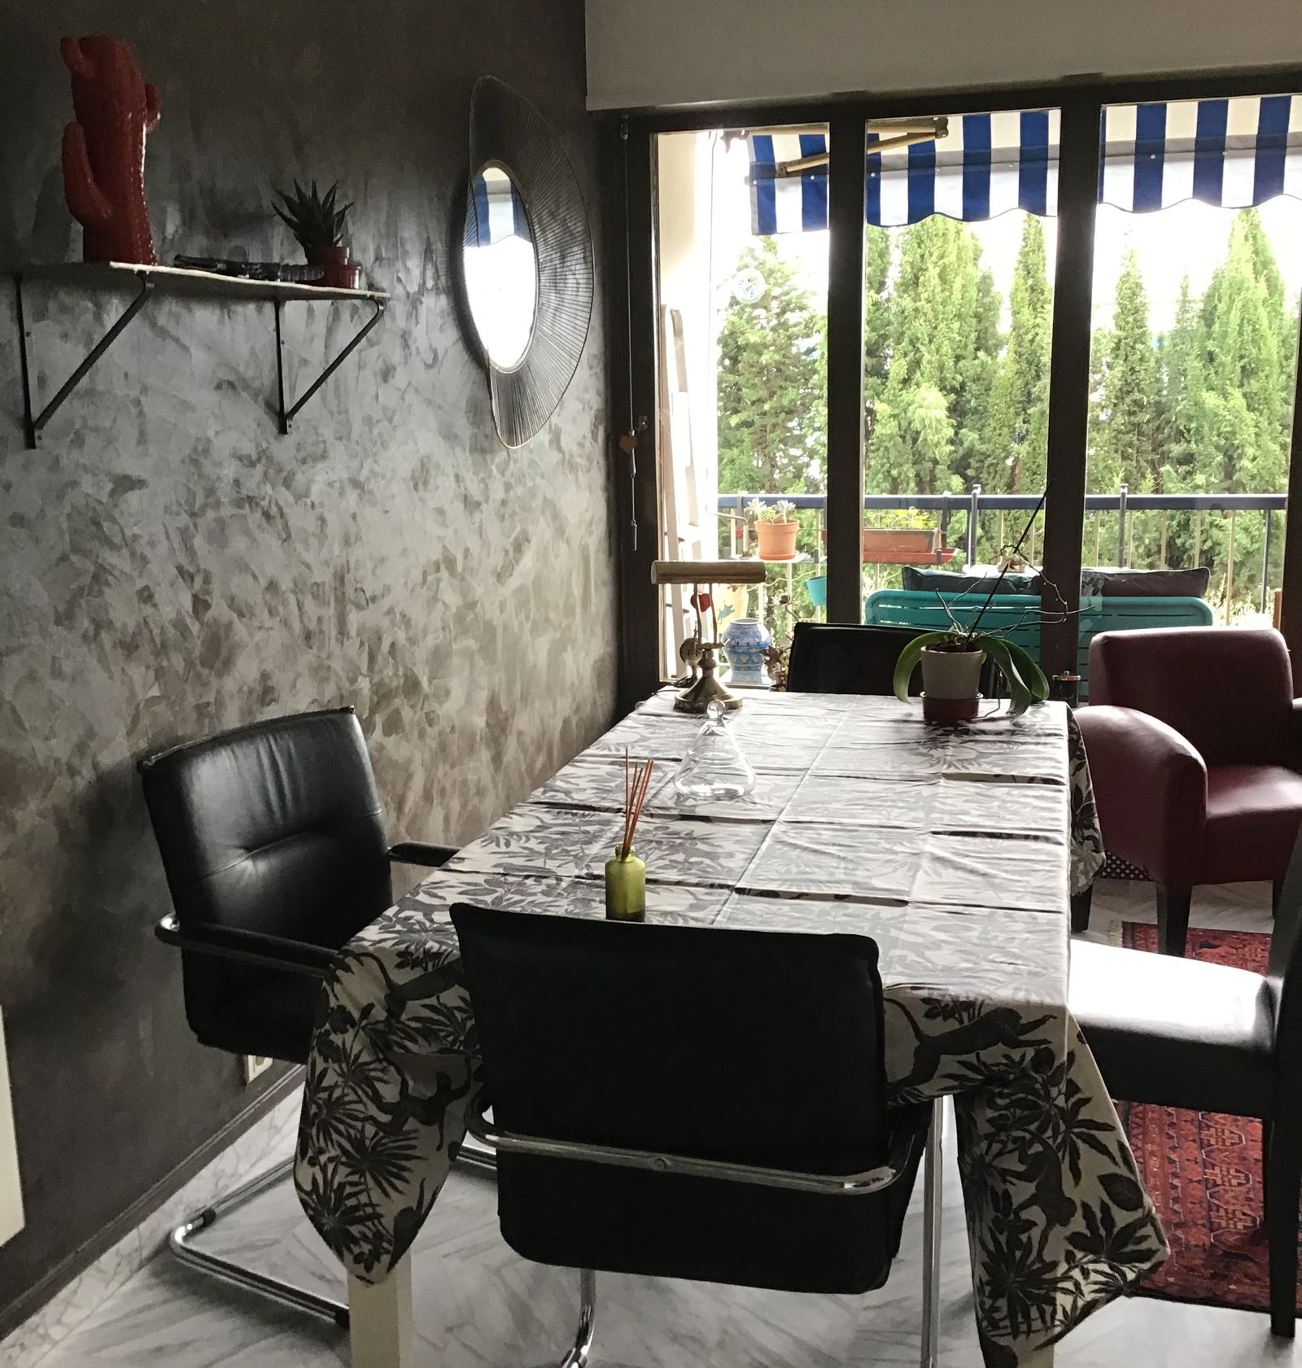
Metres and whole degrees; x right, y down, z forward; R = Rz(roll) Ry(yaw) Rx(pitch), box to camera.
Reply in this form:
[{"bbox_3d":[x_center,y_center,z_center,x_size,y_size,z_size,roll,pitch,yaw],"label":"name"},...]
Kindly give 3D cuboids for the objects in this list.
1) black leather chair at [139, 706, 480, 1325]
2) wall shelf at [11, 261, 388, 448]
[{"bbox_3d":[-0.458,0.517,2.589,0.575,0.865,0.545,6,13,32],"label":"black leather chair"},{"bbox_3d":[-0.692,-0.515,2.480,0.235,0.265,0.830,3,12,17],"label":"wall shelf"}]

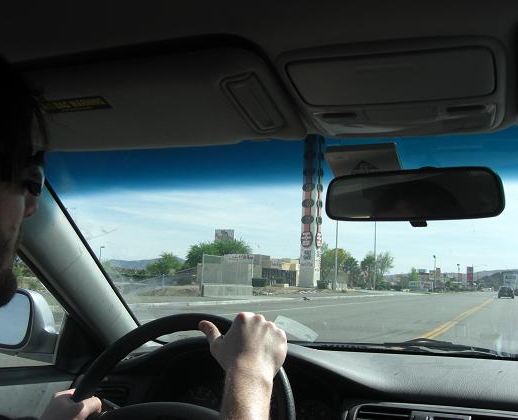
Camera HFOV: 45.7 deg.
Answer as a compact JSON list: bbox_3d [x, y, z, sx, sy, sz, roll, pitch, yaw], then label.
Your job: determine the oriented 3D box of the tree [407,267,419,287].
[{"bbox_3d":[41.471,18.119,165.000,3.220,5.910,3.060,0,-7,22],"label":"tree"}]

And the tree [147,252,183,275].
[{"bbox_3d":[-13.385,8.017,88.000,5.150,3.870,4.640,0,-7,22],"label":"tree"}]

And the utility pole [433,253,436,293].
[{"bbox_3d":[41.398,14.979,145.000,0.500,9.000,0.500,0,-7,22],"label":"utility pole"}]

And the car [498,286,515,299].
[{"bbox_3d":[28.990,9.663,72.000,1.780,1.450,4.500,0,-7,22],"label":"car"}]

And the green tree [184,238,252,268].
[{"bbox_3d":[-5.941,7.086,88.000,9.730,6.010,7.790,0,-7,22],"label":"green tree"}]

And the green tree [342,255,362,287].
[{"bbox_3d":[16.854,11.206,112.000,3.640,6.190,3.460,0,-7,22],"label":"green tree"}]

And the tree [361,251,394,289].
[{"bbox_3d":[21.591,10.932,112.000,5.830,7.110,5.540,0,-7,22],"label":"tree"}]

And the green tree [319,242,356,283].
[{"bbox_3d":[14.873,10.196,115.000,7.110,8.230,6.400,0,-7,22],"label":"green tree"}]

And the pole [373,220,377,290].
[{"bbox_3d":[19.900,7.089,105.000,0.300,13.300,0.300,0,-7,22],"label":"pole"}]

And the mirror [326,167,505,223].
[{"bbox_3d":[0.210,-0.020,0.845,0.245,0.068,0.040,-2,-3,30],"label":"mirror"}]

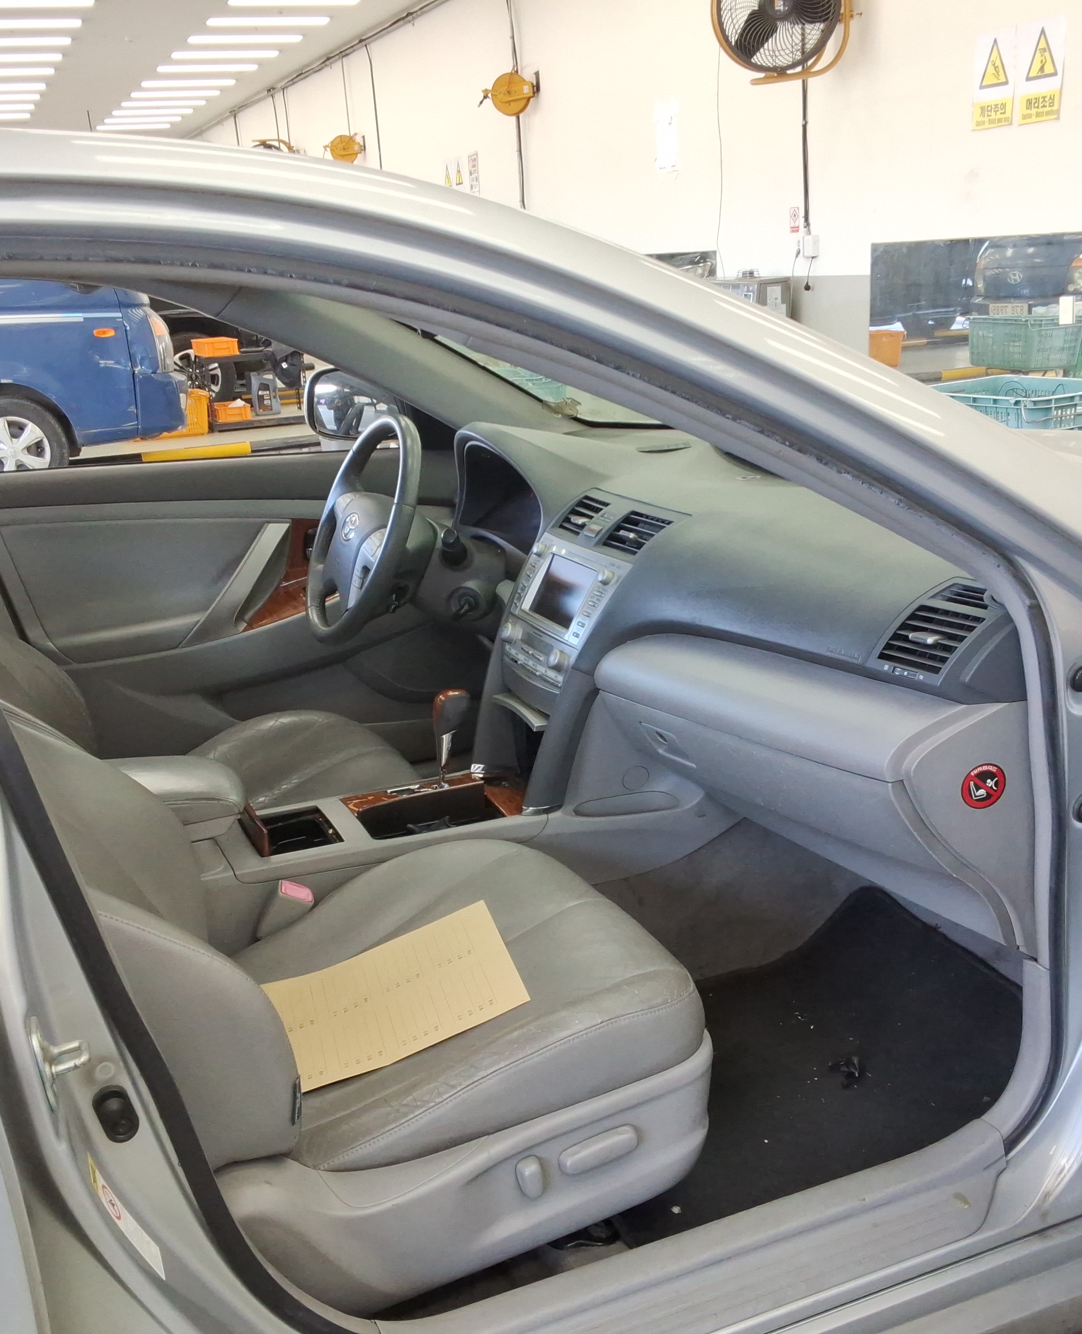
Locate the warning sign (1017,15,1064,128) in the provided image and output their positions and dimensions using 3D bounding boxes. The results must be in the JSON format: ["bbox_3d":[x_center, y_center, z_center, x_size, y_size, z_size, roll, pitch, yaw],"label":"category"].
[{"bbox_3d":[2.334,-2.780,6.720,0.010,0.450,0.295,-10,18,-20],"label":"warning sign"}]

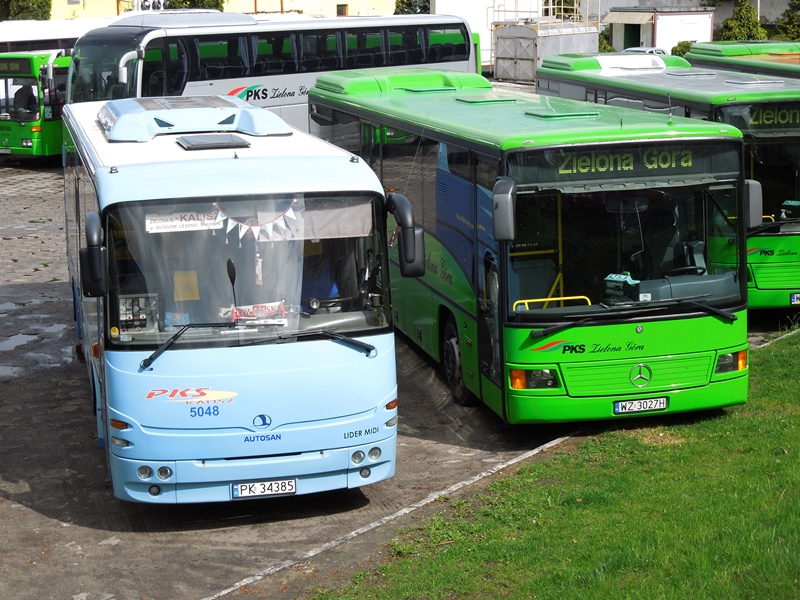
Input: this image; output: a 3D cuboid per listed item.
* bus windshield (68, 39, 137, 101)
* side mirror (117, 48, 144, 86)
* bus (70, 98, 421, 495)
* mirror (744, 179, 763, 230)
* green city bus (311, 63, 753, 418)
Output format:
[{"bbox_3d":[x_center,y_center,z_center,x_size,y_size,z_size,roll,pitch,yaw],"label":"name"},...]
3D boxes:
[{"bbox_3d":[-6.401,-4.942,35.421,2.350,1.650,0.600,7,14,39],"label":"bus windshield"},{"bbox_3d":[-5.736,-4.987,34.204,0.350,0.800,0.600,7,14,39],"label":"side mirror"},{"bbox_3d":[-2.331,-0.522,17.893,2.780,3.280,9.700,-4,11,-13],"label":"bus"},{"bbox_3d":[3.493,-0.945,15.780,0.210,0.510,0.170,-4,11,-12],"label":"mirror"},{"bbox_3d":[0.963,-1.197,21.225,2.720,3.280,11.900,-4,11,-12],"label":"green city bus"}]

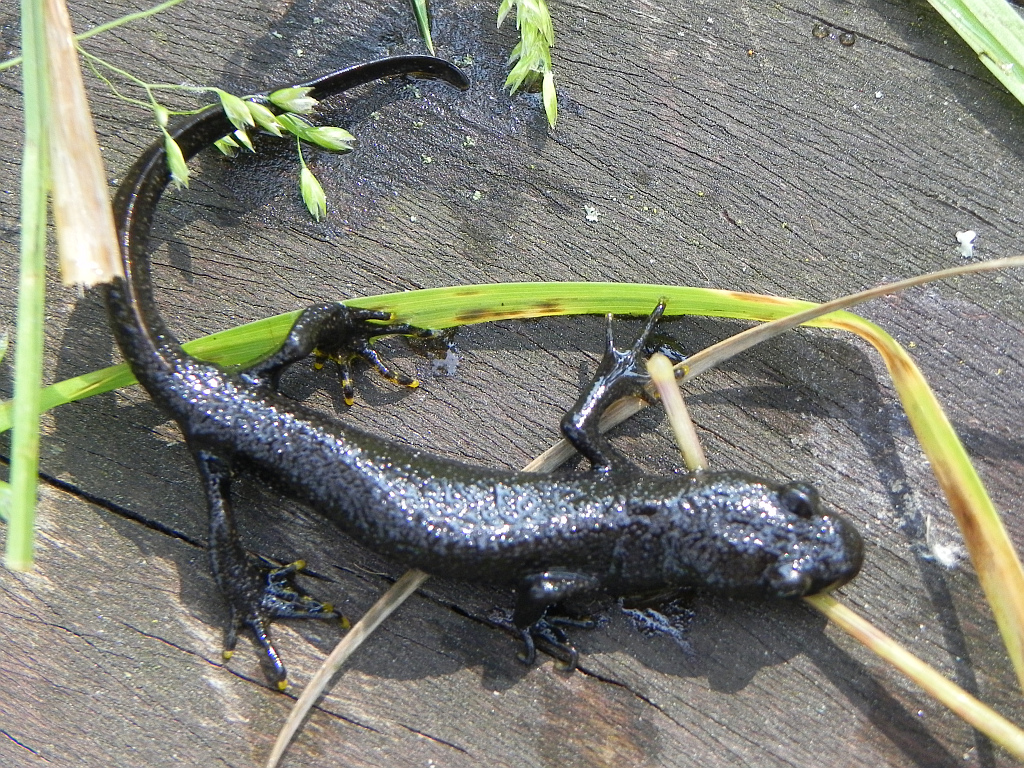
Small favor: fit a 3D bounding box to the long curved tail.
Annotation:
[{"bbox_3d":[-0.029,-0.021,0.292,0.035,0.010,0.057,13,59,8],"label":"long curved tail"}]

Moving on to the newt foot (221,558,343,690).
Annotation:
[{"bbox_3d":[-0.026,0.024,0.267,0.014,0.005,0.014,35,64,20],"label":"newt foot"}]

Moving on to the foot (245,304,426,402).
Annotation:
[{"bbox_3d":[-0.019,-0.004,0.283,0.019,0.007,0.014,9,58,5],"label":"foot"}]

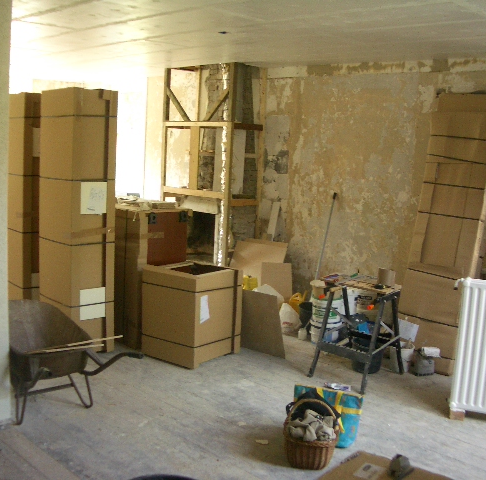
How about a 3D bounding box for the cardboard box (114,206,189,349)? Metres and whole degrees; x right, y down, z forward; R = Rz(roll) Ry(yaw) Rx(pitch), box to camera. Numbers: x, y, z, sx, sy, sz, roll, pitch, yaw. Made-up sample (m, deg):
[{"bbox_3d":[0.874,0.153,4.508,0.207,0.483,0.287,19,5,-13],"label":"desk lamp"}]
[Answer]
[{"bbox_3d":[-0.890,0.310,5.978,0.590,1.227,0.580,-4,10,-43],"label":"cardboard box"}]

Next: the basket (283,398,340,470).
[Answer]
[{"bbox_3d":[0.399,1.091,3.690,0.310,0.370,0.330,3,7,6],"label":"basket"}]

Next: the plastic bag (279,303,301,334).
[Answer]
[{"bbox_3d":[0.485,0.778,6.470,0.220,0.300,0.190,4,7,9],"label":"plastic bag"}]

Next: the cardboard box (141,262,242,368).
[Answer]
[{"bbox_3d":[-0.443,0.624,5.597,0.604,0.742,0.619,8,9,35],"label":"cardboard box"}]

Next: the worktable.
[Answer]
[{"bbox_3d":[0.925,0.731,5.203,0.590,0.750,0.680,9,10,42],"label":"worktable"}]

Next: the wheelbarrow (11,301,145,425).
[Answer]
[{"bbox_3d":[-1.292,0.822,4.219,0.630,0.620,1.400,-4,10,-42],"label":"wheelbarrow"}]

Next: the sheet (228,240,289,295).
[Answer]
[{"bbox_3d":[0.120,0.454,6.752,0.560,0.890,0.030,7,-12,30],"label":"sheet"}]

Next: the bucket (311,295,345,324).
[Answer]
[{"bbox_3d":[0.816,0.663,6.165,0.320,0.240,0.320,4,7,11],"label":"bucket"}]

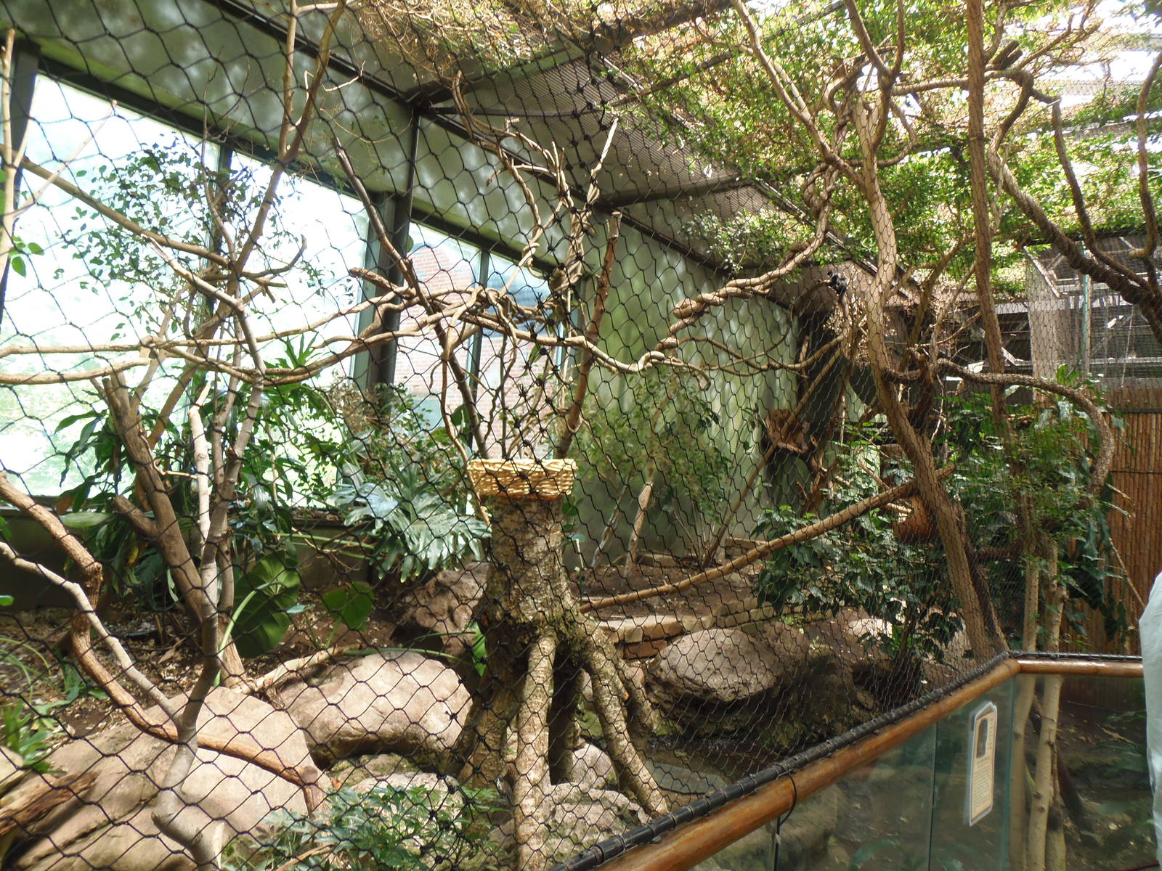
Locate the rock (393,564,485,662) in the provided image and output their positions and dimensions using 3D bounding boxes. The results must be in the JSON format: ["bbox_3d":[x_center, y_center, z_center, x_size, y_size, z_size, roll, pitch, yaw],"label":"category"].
[{"bbox_3d":[-0.623,0.808,3.650,0.500,0.420,0.450,5,-5,-9],"label":"rock"}]

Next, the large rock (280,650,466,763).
[{"bbox_3d":[-0.758,0.979,2.920,0.630,0.350,0.470,5,-5,-13],"label":"large rock"}]

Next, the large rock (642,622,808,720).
[{"bbox_3d":[0.677,1.100,3.720,0.710,0.340,0.540,3,-5,11],"label":"large rock"}]

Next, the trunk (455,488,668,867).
[{"bbox_3d":[-0.060,0.817,2.720,0.670,1.180,0.600,4,-5,0],"label":"trunk"}]

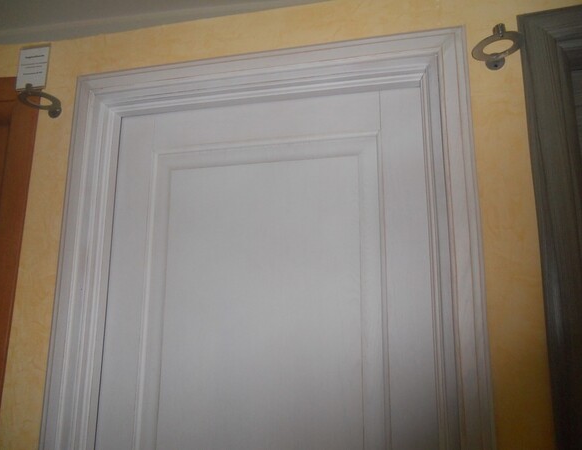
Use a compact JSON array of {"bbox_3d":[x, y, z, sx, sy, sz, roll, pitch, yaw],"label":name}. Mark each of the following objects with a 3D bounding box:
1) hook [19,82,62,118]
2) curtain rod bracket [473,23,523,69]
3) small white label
[{"bbox_3d":[-0.639,-0.319,1.198,0.101,0.046,0.115,-2,-11,13],"label":"hook"},{"bbox_3d":[0.419,-0.362,0.948,0.101,0.046,0.115,-2,-11,13],"label":"curtain rod bracket"},{"bbox_3d":[-0.639,-0.390,1.159,0.086,0.114,0.004,-2,-11,13],"label":"small white label"}]

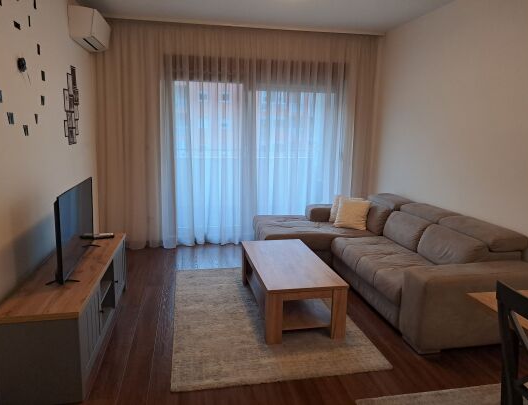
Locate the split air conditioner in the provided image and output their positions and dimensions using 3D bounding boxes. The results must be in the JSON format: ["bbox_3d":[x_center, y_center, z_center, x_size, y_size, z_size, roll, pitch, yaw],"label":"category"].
[{"bbox_3d":[-1.718,-1.699,3.905,0.215,0.280,0.800,-1,10,-11],"label":"split air conditioner"}]

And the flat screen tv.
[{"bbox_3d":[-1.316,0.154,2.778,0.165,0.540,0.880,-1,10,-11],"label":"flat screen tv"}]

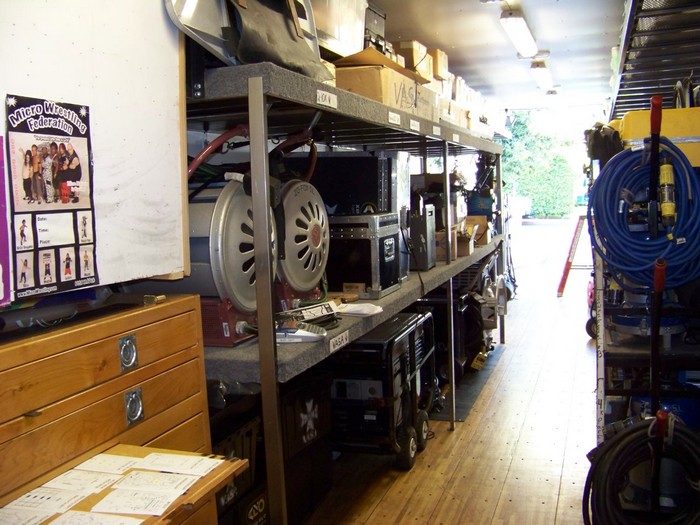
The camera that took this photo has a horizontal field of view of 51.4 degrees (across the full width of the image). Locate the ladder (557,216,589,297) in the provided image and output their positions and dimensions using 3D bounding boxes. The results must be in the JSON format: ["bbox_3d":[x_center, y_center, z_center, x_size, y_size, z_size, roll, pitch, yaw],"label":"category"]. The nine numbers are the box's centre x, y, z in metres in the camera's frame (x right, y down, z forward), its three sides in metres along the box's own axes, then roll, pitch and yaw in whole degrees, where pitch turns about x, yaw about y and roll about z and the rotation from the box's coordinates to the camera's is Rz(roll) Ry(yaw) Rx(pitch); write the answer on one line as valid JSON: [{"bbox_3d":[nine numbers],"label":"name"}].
[{"bbox_3d":[3.435,-0.098,10.633,0.700,1.150,0.480,0,6,19],"label":"ladder"}]

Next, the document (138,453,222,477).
[{"bbox_3d":[-0.406,0.477,1.721,0.195,0.005,0.102,0,6,19],"label":"document"}]

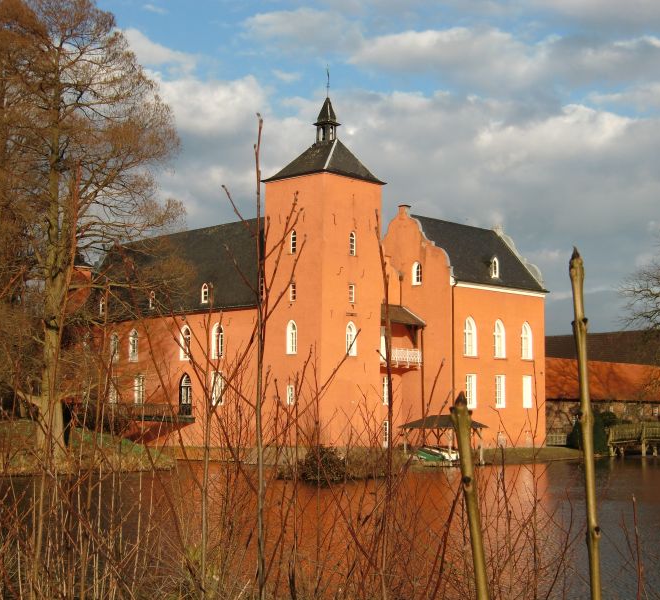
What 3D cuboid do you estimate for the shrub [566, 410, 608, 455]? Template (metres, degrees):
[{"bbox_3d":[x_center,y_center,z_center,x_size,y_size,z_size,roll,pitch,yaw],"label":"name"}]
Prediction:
[{"bbox_3d":[20.959,10.721,88.884,3.039,3.513,2.941,0,-5,0],"label":"shrub"}]

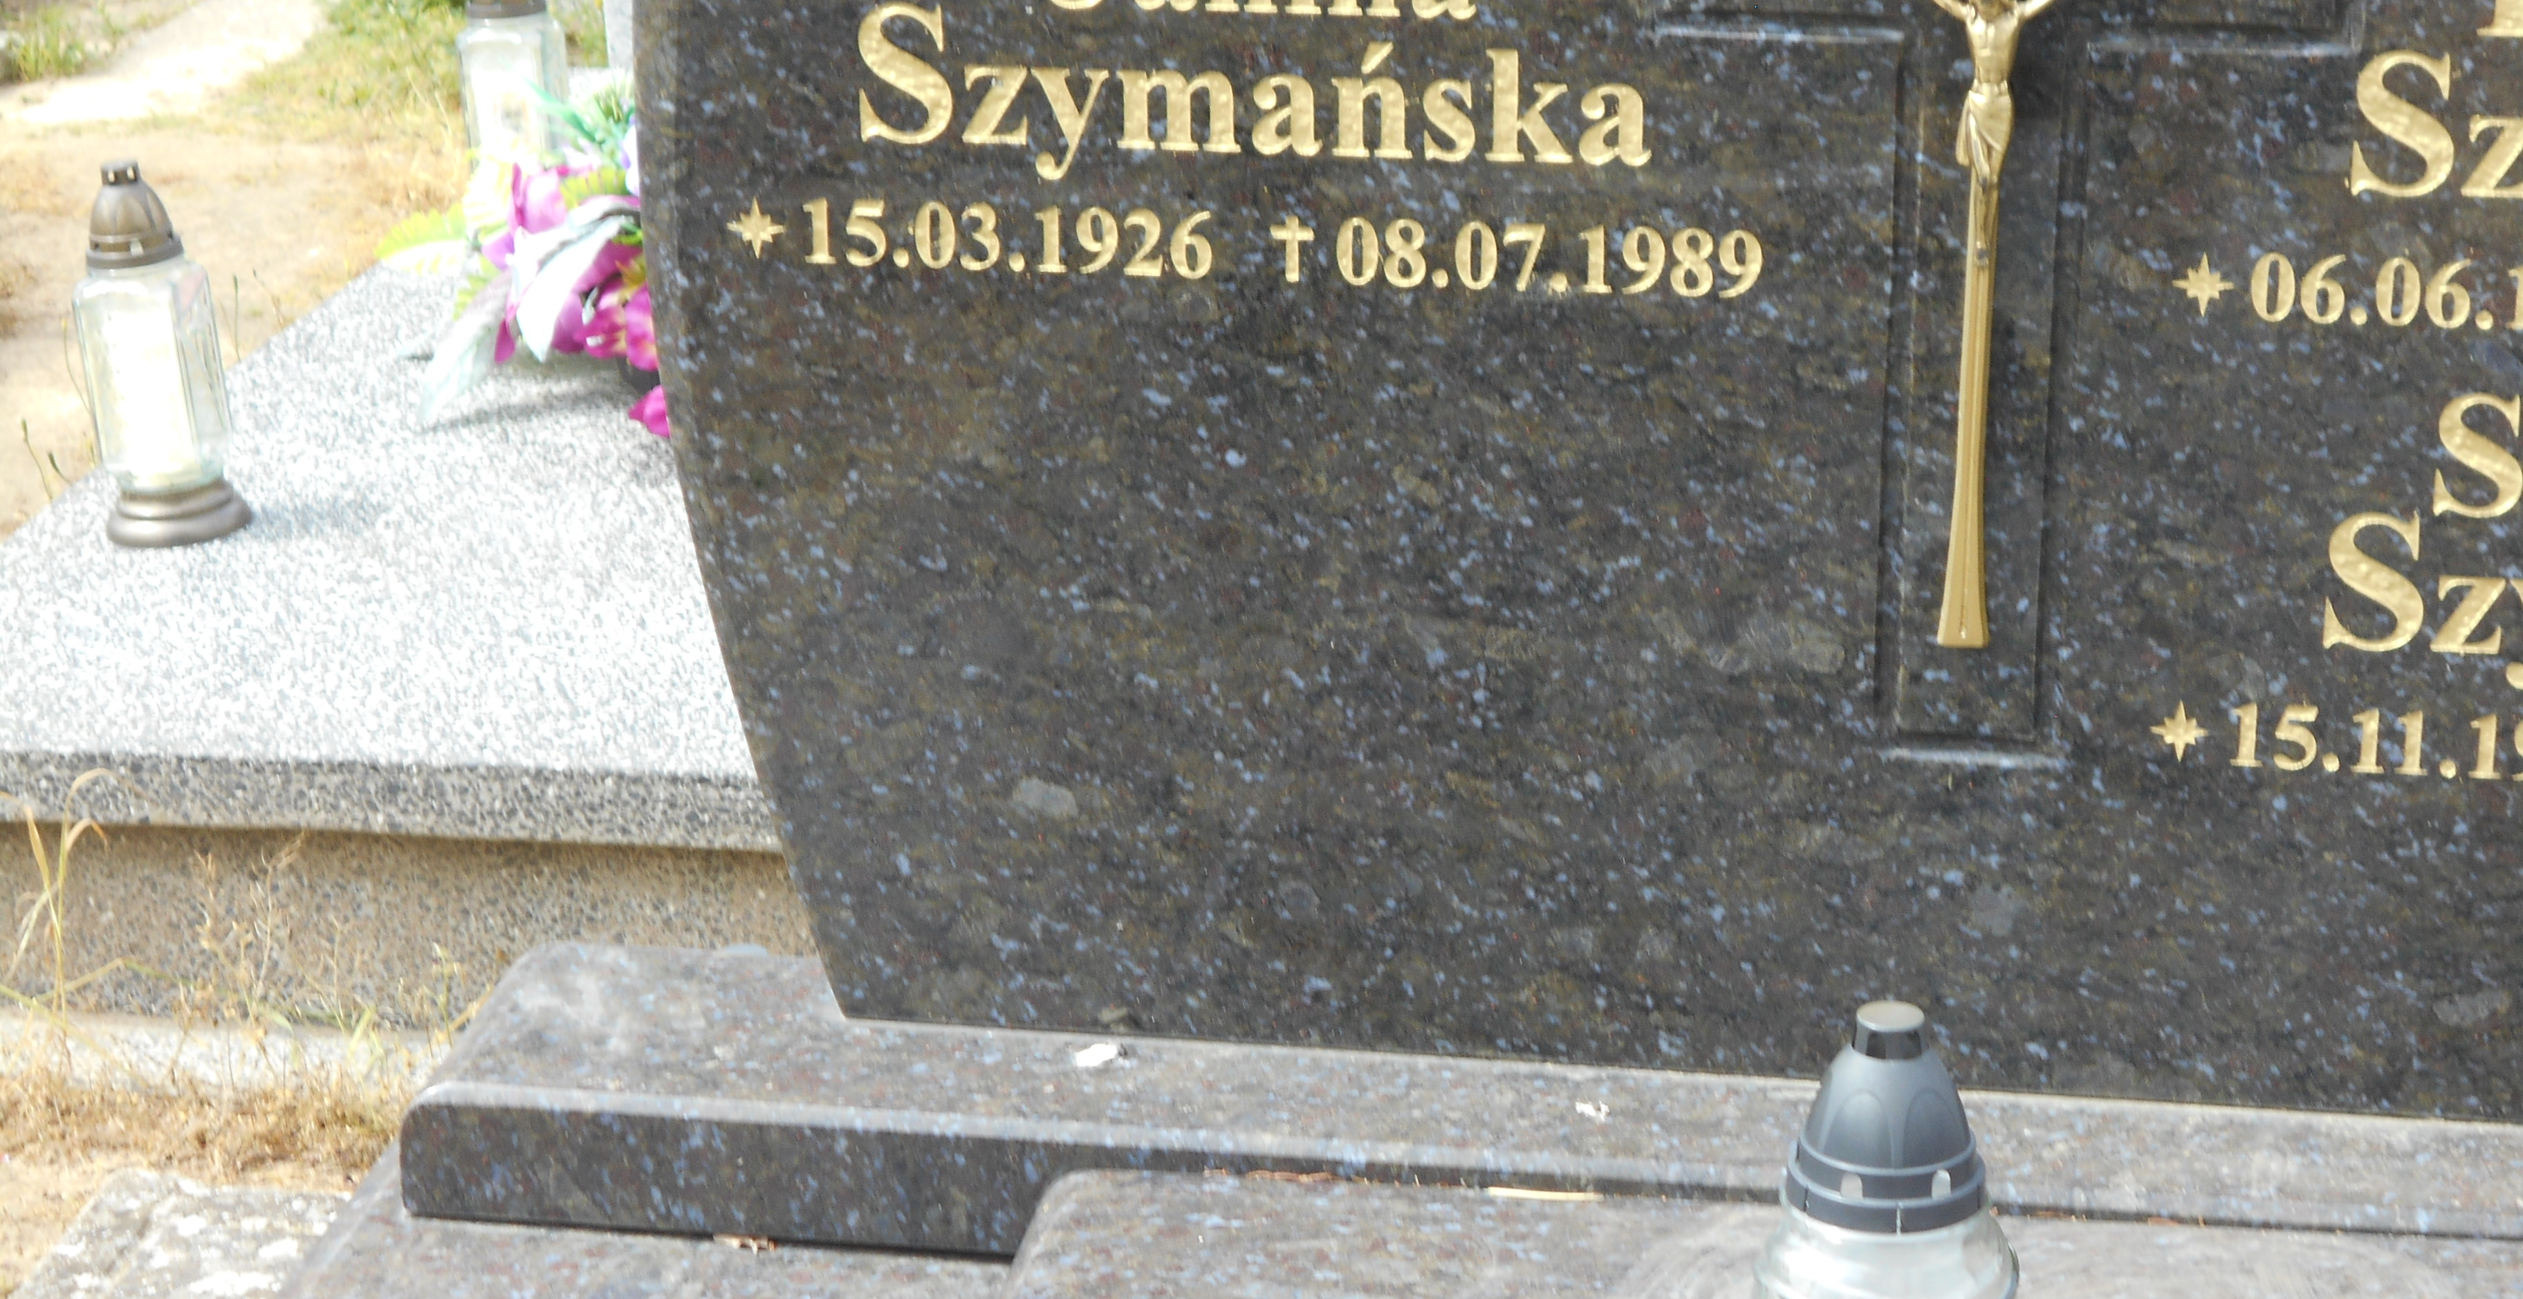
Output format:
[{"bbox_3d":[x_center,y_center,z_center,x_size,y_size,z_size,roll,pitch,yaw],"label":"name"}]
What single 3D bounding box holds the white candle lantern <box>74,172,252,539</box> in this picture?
[{"bbox_3d":[-0.841,-0.229,4.200,0.110,0.285,0.110,-2,20,11],"label":"white candle lantern"}]

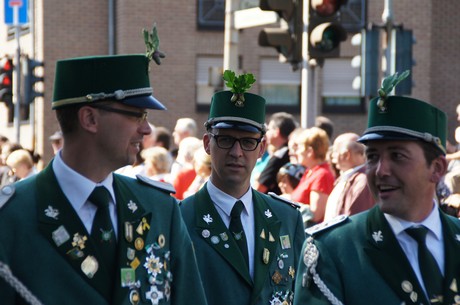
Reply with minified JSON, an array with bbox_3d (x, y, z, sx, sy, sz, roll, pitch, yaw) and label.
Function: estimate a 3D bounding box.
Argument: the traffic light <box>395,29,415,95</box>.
[{"bbox_3d":[2.306,-1.192,30.400,0.290,0.880,0.320,1,0,25],"label":"traffic light"}]

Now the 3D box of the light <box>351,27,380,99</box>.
[{"bbox_3d":[1.783,-1.182,30.300,0.320,0.880,0.290,1,0,29],"label":"light"}]

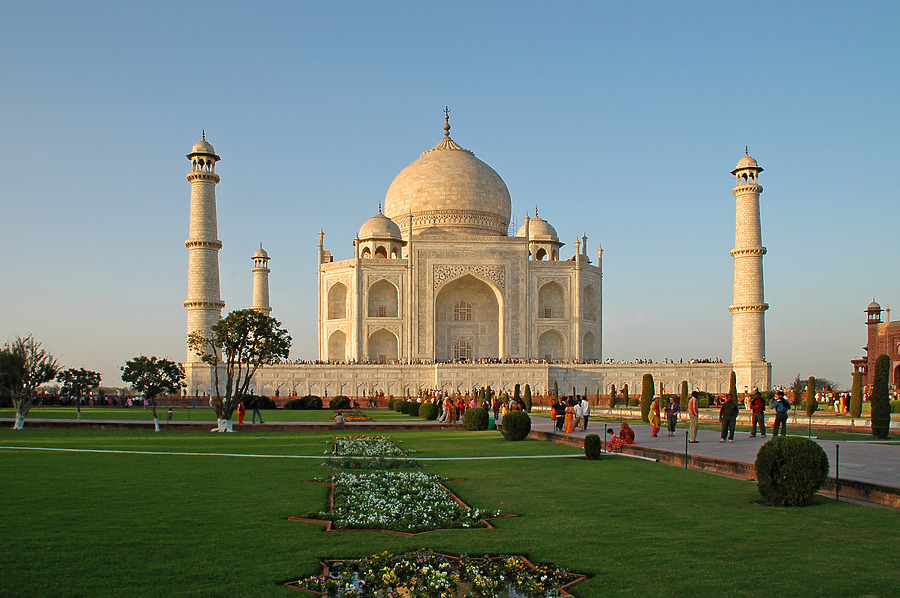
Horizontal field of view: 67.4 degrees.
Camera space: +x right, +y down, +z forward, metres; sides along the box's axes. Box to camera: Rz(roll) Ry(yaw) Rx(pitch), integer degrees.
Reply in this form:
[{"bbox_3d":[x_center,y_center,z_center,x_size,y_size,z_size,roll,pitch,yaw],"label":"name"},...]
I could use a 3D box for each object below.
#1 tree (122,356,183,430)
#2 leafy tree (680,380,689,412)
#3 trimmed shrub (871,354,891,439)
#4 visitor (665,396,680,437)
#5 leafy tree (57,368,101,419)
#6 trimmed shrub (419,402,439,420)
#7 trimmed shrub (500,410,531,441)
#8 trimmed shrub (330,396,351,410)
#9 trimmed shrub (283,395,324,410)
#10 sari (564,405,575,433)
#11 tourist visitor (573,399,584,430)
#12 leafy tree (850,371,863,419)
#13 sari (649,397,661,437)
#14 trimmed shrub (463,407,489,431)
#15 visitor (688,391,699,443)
[{"bbox_3d":[-17.398,5.565,39.500,3.700,4.350,3.600,-1,-9,9],"label":"tree"},{"bbox_3d":[23.648,9.832,68.000,0.750,3.200,0.750,-1,-9,9],"label":"leafy tree"},{"bbox_3d":[17.078,3.872,26.750,0.774,3.298,0.774,0,-9,0],"label":"trimmed shrub"},{"bbox_3d":[9.115,4.820,27.622,0.600,1.610,0.420,-6,-10,30],"label":"visitor"},{"bbox_3d":[-35.917,9.171,65.368,4.362,4.848,4.362,0,-9,0],"label":"leafy tree"},{"bbox_3d":[-1.638,8.699,52.099,1.507,1.311,1.507,0,-9,0],"label":"trimmed shrub"},{"bbox_3d":[3.119,6.050,32.107,1.381,1.414,1.381,0,-9,0],"label":"trimmed shrub"},{"bbox_3d":[-13.437,12.863,83.127,2.404,1.669,2.404,0,-9,0],"label":"trimmed shrub"},{"bbox_3d":[-21.726,15.379,100.000,5.400,2.150,3.200,-1,-9,9],"label":"trimmed shrub"},{"bbox_3d":[5.419,5.405,30.500,0.500,1.380,0.380,-3,-9,20],"label":"sari"},{"bbox_3d":[6.220,5.605,32.514,0.450,1.502,0.480,-2,-9,13],"label":"tourist visitor"},{"bbox_3d":[28.484,6.729,47.249,0.806,3.281,0.806,0,-9,0],"label":"leafy tree"},{"bbox_3d":[8.419,4.796,27.626,0.450,1.667,0.500,-2,-9,12],"label":"sari"},{"bbox_3d":[1.555,7.261,40.800,1.550,1.420,1.550,-1,-9,9],"label":"trimmed shrub"},{"bbox_3d":[8.244,3.997,22.800,0.360,1.720,0.480,1,-9,-9],"label":"visitor"}]

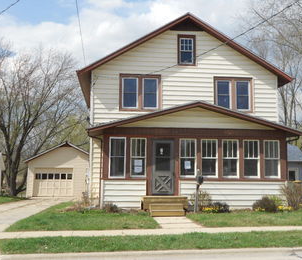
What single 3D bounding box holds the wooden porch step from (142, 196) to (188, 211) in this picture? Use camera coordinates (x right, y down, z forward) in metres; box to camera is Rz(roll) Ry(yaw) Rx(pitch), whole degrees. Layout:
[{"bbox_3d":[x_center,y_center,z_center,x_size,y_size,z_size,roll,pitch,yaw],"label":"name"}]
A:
[{"bbox_3d":[0.468,2.671,15.584,1.624,0.505,0.792,1,-6,-6],"label":"wooden porch step"}]

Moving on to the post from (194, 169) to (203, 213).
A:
[{"bbox_3d":[1.717,2.188,15.509,0.297,1.554,0.277,1,-6,-6],"label":"post"}]

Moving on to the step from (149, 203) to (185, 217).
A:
[{"bbox_3d":[0.563,2.757,14.886,1.188,0.416,0.594,1,-6,-6],"label":"step"}]

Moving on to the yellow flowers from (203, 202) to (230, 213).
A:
[{"bbox_3d":[2.386,2.807,15.784,0.990,0.356,0.574,1,-6,-6],"label":"yellow flowers"}]

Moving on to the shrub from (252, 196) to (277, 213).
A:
[{"bbox_3d":[4.167,2.744,15.988,0.792,0.525,0.772,1,-6,-6],"label":"shrub"}]

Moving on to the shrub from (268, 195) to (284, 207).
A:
[{"bbox_3d":[4.725,2.693,16.175,0.554,0.584,0.495,1,-6,-6],"label":"shrub"}]

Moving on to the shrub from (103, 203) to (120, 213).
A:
[{"bbox_3d":[-1.452,2.785,15.550,0.634,0.327,0.495,1,-6,-6],"label":"shrub"}]

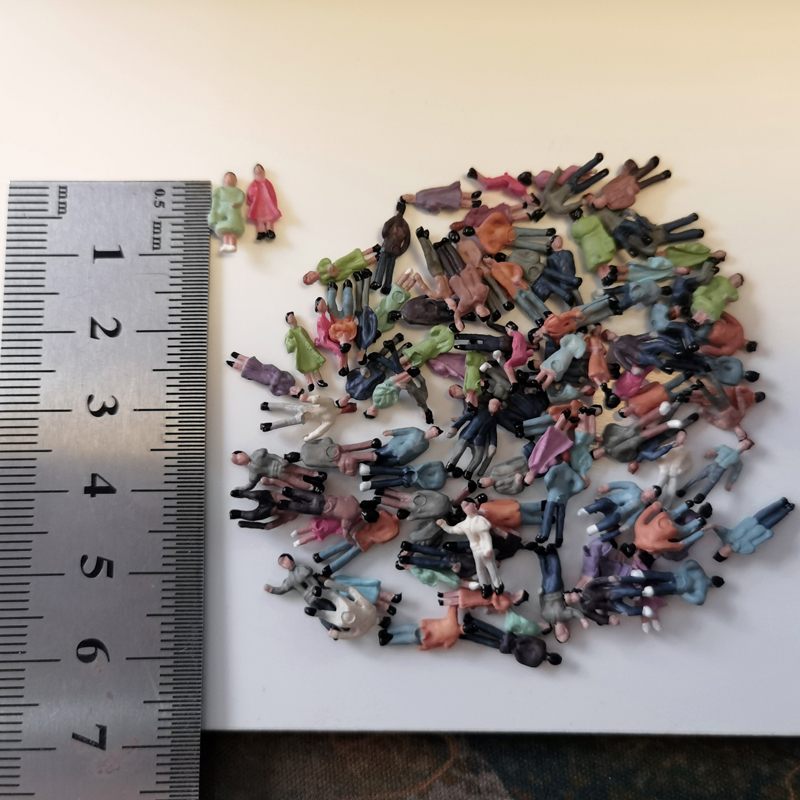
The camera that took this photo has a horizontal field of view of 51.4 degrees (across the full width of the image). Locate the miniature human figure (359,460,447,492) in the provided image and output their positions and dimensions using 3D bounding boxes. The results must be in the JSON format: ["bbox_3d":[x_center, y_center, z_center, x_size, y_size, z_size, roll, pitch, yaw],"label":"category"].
[{"bbox_3d":[0.001,0.009,0.102,0.012,0.003,0.003,-2,81,-1],"label":"miniature human figure"}]

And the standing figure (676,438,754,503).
[{"bbox_3d":[0.040,0.009,0.104,0.011,0.003,0.005,-41,85,-7],"label":"standing figure"}]

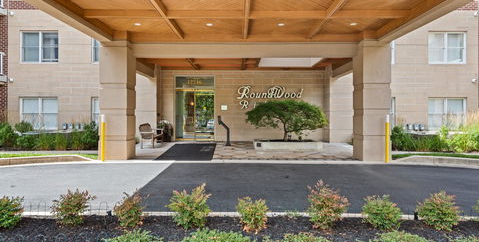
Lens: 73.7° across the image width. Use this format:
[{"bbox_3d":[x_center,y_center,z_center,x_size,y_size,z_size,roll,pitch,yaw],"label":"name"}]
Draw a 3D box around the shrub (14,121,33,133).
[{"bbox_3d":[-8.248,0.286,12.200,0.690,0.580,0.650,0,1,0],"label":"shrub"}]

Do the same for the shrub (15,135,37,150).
[{"bbox_3d":[-7.167,0.720,10.700,0.710,0.460,0.600,0,1,0],"label":"shrub"}]

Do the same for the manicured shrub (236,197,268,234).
[{"bbox_3d":[0.117,0.852,2.880,0.285,0.320,0.280,0,1,0],"label":"manicured shrub"}]

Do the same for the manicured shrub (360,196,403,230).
[{"bbox_3d":[1.400,0.912,3.150,0.406,0.348,0.394,0,0,1],"label":"manicured shrub"}]

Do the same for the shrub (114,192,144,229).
[{"bbox_3d":[-1.029,0.838,2.990,0.290,0.345,0.280,0,1,0],"label":"shrub"}]

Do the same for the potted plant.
[{"bbox_3d":[1.683,0.165,11.200,2.850,1.750,2.400,0,1,0],"label":"potted plant"}]

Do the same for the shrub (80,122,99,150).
[{"bbox_3d":[-5.252,0.513,11.300,0.740,0.970,0.750,0,0,1],"label":"shrub"}]

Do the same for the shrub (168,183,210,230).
[{"bbox_3d":[-0.511,0.856,3.200,0.432,0.452,0.419,0,0,1],"label":"shrub"}]

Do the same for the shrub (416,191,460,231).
[{"bbox_3d":[1.950,0.887,3.130,0.422,0.384,0.410,0,0,1],"label":"shrub"}]

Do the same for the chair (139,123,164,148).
[{"bbox_3d":[-3.230,0.545,11.830,0.600,0.900,0.680,0,1,20],"label":"chair"}]

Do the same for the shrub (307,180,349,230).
[{"bbox_3d":[0.881,0.836,3.200,0.412,0.491,0.400,0,0,1],"label":"shrub"}]

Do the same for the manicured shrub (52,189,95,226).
[{"bbox_3d":[-1.704,0.888,3.280,0.463,0.362,0.449,0,0,1],"label":"manicured shrub"}]

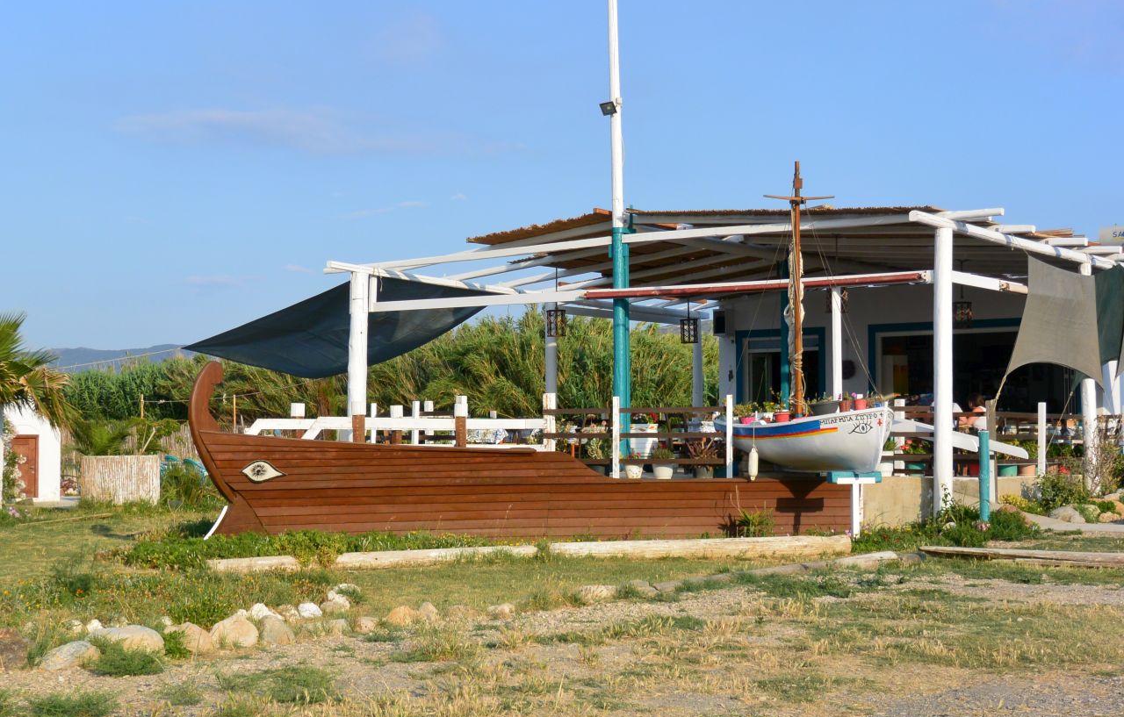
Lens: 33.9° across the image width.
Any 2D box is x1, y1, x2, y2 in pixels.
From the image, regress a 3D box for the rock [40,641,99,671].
[{"bbox_3d":[-3.104,1.874,11.595,0.376,0.188,0.260,0,-1,0],"label":"rock"}]

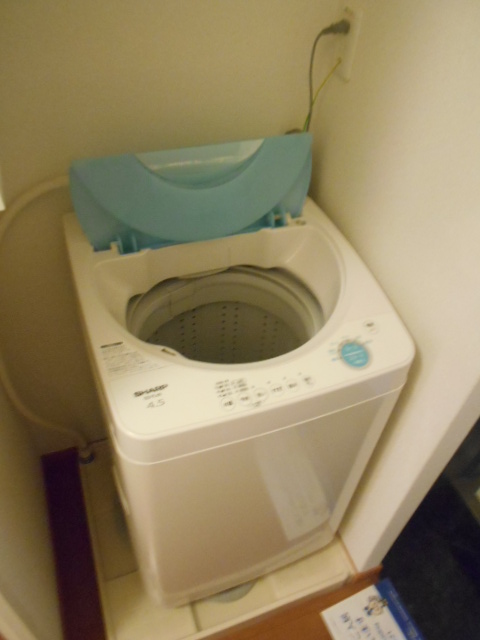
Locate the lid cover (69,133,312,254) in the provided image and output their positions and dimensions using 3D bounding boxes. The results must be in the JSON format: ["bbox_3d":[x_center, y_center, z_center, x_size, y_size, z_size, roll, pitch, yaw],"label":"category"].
[{"bbox_3d":[-0.079,-0.253,0.950,0.465,0.172,0.050,-13,40,-16],"label":"lid cover"}]

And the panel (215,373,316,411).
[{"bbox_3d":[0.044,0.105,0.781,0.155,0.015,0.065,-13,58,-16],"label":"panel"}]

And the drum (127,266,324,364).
[{"bbox_3d":[-0.029,0.118,1.073,0.400,0.350,0.400,-13,46,-16],"label":"drum"}]

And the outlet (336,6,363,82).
[{"bbox_3d":[0.195,-0.514,0.894,0.015,0.117,0.066,-13,46,-16],"label":"outlet"}]

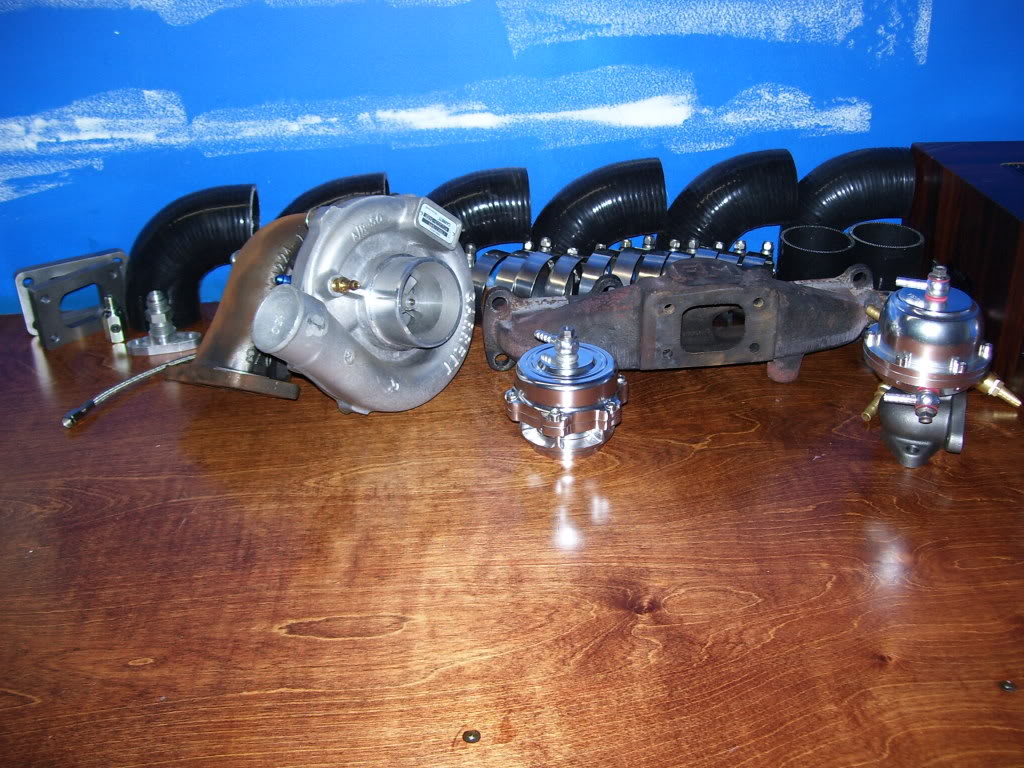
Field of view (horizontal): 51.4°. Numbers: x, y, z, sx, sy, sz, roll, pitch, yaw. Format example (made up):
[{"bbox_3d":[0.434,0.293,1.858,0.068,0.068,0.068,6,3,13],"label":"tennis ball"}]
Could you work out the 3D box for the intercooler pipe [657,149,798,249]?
[{"bbox_3d":[0.223,-0.177,1.142,0.140,0.136,0.073,-6,30,-10],"label":"intercooler pipe"}]

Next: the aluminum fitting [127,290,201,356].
[{"bbox_3d":[-0.338,-0.061,1.017,0.068,0.054,0.033,-7,30,-12],"label":"aluminum fitting"}]

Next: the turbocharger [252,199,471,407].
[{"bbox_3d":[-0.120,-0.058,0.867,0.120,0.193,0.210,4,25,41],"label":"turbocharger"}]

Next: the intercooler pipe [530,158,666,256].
[{"bbox_3d":[0.082,-0.162,1.115,0.140,0.136,0.073,-4,29,-7],"label":"intercooler pipe"}]

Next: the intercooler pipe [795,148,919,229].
[{"bbox_3d":[0.358,-0.195,1.175,0.140,0.136,0.073,3,29,4],"label":"intercooler pipe"}]

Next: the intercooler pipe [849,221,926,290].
[{"bbox_3d":[0.389,-0.123,1.122,0.073,0.074,0.073,0,29,0],"label":"intercooler pipe"}]

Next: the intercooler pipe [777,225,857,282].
[{"bbox_3d":[0.310,-0.115,1.098,0.073,0.074,0.073,0,29,0],"label":"intercooler pipe"}]

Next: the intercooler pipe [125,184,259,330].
[{"bbox_3d":[-0.319,-0.128,1.051,0.140,0.136,0.073,-2,29,-5],"label":"intercooler pipe"}]

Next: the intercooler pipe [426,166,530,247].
[{"bbox_3d":[-0.054,-0.153,1.098,0.140,0.136,0.073,-2,29,-4],"label":"intercooler pipe"}]

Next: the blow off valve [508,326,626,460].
[{"bbox_3d":[0.045,0.000,0.858,0.100,0.103,0.100,0,29,0],"label":"blow off valve"}]

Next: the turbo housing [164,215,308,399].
[{"bbox_3d":[-0.220,-0.080,0.950,0.135,0.150,0.150,4,25,41],"label":"turbo housing"}]

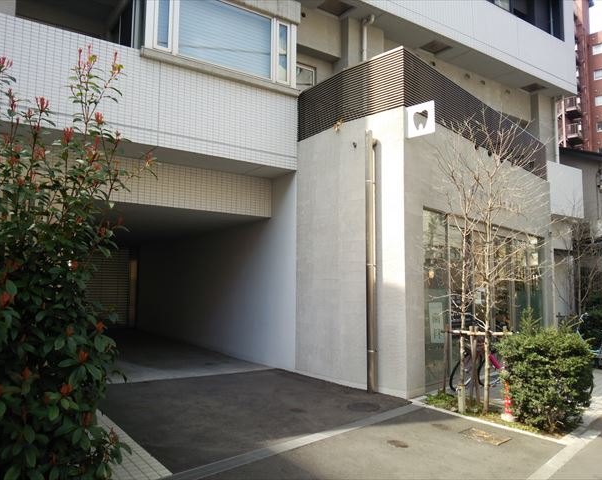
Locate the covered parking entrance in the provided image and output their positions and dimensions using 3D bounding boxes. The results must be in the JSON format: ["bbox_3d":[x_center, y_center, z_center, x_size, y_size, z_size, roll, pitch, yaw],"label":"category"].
[{"bbox_3d":[-3.602,0.826,11.715,3.600,3.300,6.800,4,-6,-35],"label":"covered parking entrance"}]

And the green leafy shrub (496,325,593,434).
[{"bbox_3d":[2.664,1.493,6.034,0.930,1.050,0.950,-4,-7,40],"label":"green leafy shrub"}]

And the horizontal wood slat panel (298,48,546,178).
[{"bbox_3d":[2.675,-1.978,11.112,2.350,0.880,6.500,-4,-7,40],"label":"horizontal wood slat panel"}]

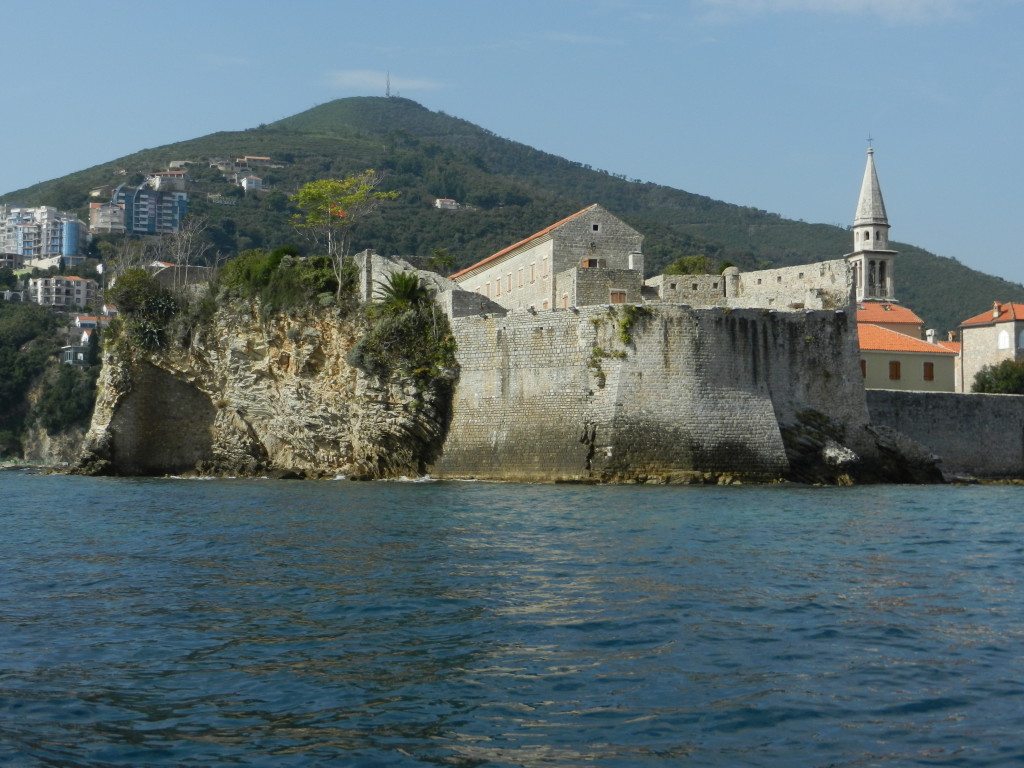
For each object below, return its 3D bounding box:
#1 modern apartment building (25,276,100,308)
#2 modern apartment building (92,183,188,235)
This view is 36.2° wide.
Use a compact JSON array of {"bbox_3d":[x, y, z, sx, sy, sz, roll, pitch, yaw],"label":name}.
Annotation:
[{"bbox_3d":[-150.354,-30.808,525.000,21.000,11.300,13.000,1,-3,-28],"label":"modern apartment building"},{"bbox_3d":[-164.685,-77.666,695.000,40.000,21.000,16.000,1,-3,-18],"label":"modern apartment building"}]

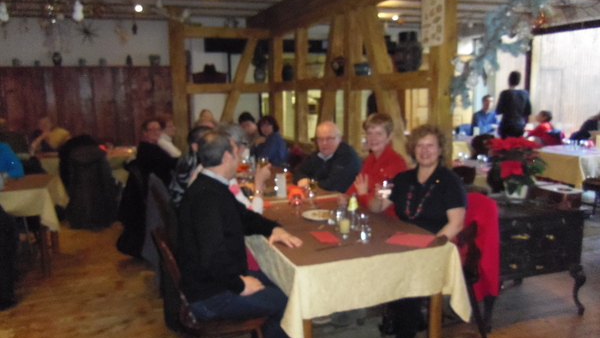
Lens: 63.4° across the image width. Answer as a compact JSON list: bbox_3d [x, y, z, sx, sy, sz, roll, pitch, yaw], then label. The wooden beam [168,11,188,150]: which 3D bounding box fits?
[{"bbox_3d":[-1.725,-0.941,6.976,0.171,2.655,0.171,-5,10,-20],"label":"wooden beam"}]

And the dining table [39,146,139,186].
[{"bbox_3d":[-2.665,0.184,6.276,1.250,0.770,0.850,-4,9,-20],"label":"dining table"}]

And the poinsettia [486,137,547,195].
[{"bbox_3d":[1.448,0.021,3.323,0.400,0.430,0.380,3,10,23],"label":"poinsettia"}]

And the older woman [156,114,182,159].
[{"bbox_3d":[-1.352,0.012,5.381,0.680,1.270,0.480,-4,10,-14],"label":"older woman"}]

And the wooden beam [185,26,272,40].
[{"bbox_3d":[-1.163,-2.150,7.758,1.400,0.155,0.150,-4,9,-20],"label":"wooden beam"}]

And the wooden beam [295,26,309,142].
[{"bbox_3d":[0.049,-1.083,6.389,0.141,1.496,0.141,-5,10,-20],"label":"wooden beam"}]

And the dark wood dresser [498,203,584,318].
[{"bbox_3d":[1.400,0.590,3.261,0.800,0.720,0.560,-4,10,-16],"label":"dark wood dresser"}]

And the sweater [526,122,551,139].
[{"bbox_3d":[3.479,-0.449,7.015,0.380,0.480,0.450,-3,9,-11],"label":"sweater"}]

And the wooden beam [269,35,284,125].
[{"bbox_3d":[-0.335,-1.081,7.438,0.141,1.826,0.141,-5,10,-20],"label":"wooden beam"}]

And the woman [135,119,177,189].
[{"bbox_3d":[-1.368,0.102,5.097,0.680,1.240,0.500,0,9,3],"label":"woman"}]

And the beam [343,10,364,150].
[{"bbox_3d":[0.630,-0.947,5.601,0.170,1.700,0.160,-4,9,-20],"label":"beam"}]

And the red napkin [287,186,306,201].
[{"bbox_3d":[-0.025,0.158,3.456,0.130,0.100,0.110,-4,9,-20],"label":"red napkin"}]

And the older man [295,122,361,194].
[{"bbox_3d":[0.162,0.280,3.759,0.700,1.270,0.550,-8,12,-39],"label":"older man"}]

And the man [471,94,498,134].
[{"bbox_3d":[2.861,-0.447,7.572,0.520,1.360,0.650,-3,9,-16],"label":"man"}]

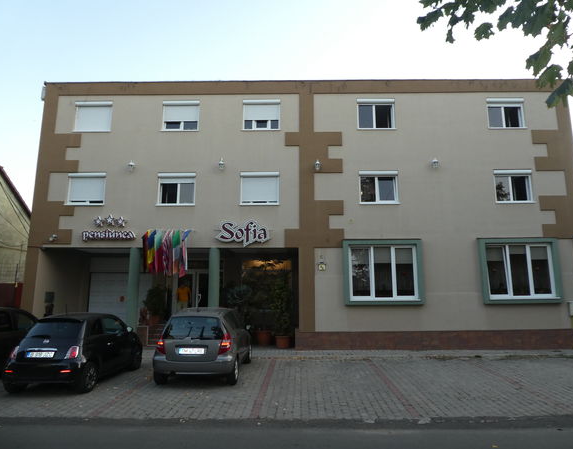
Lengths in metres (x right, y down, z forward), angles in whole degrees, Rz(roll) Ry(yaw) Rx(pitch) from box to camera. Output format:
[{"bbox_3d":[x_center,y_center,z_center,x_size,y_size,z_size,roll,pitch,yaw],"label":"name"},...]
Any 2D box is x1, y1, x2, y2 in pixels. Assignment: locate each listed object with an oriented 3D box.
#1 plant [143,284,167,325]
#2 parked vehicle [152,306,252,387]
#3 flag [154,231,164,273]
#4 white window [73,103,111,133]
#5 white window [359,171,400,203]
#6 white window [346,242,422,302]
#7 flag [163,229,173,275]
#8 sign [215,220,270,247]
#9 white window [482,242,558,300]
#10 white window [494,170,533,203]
[{"bbox_3d":[-5.028,3.102,15.996,0.965,1.526,0.900,0,-9,0],"label":"plant"},{"bbox_3d":[-1.873,2.835,10.336,1.764,1.593,3.850,0,-9,1],"label":"parked vehicle"},{"bbox_3d":[-4.367,0.935,14.372,0.343,1.460,0.300,0,-9,0],"label":"flag"},{"bbox_3d":[-7.178,-3.972,15.532,1.402,1.181,0.200,0,-9,0],"label":"white window"},{"bbox_3d":[3.257,-1.281,14.649,1.400,1.215,0.150,0,-10,1],"label":"white window"},{"bbox_3d":[3.290,1.646,14.077,2.367,1.928,0.170,0,-10,1],"label":"white window"},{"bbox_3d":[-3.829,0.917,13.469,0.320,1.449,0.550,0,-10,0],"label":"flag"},{"bbox_3d":[-1.474,0.313,14.283,1.891,0.959,0.140,0,-10,1],"label":"sign"},{"bbox_3d":[8.237,1.675,14.586,2.345,1.940,0.140,0,-9,0],"label":"white window"},{"bbox_3d":[7.822,-1.274,14.325,1.341,1.167,0.180,0,-10,0],"label":"white window"}]

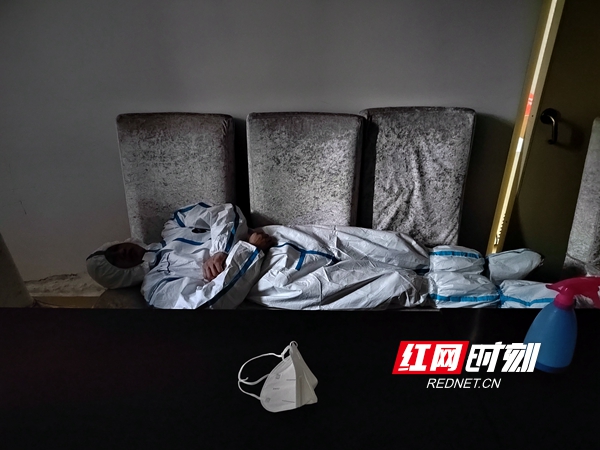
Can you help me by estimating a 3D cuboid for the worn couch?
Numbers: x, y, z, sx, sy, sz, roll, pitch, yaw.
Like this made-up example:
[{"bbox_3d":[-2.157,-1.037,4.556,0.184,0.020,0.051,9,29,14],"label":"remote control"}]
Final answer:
[{"bbox_3d":[0.020,0.115,1.647,1.480,1.050,0.650,-1,28,-3],"label":"worn couch"}]

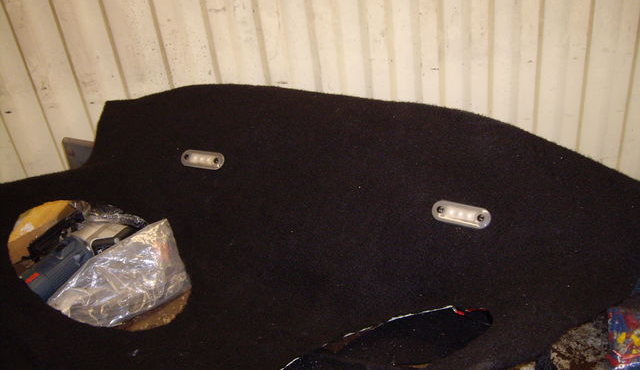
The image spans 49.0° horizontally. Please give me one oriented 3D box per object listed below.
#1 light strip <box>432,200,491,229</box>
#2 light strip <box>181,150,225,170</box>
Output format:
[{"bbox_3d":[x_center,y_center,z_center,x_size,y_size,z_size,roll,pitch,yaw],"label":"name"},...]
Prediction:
[{"bbox_3d":[0.189,0.039,0.947,0.082,0.011,0.029,12,74,26],"label":"light strip"},{"bbox_3d":[-0.191,-0.042,1.138,0.082,0.011,0.029,8,72,25],"label":"light strip"}]

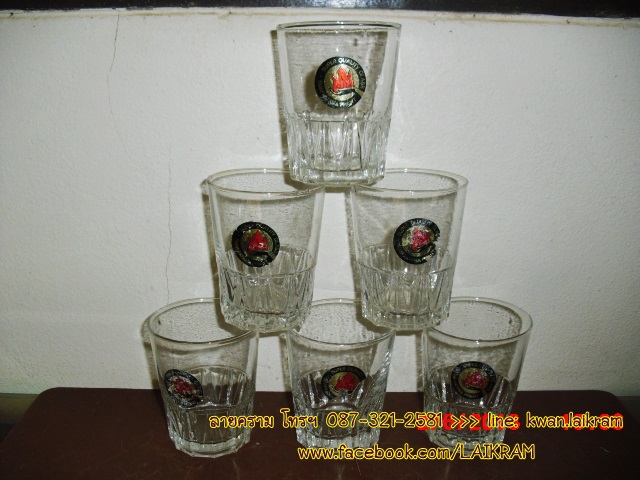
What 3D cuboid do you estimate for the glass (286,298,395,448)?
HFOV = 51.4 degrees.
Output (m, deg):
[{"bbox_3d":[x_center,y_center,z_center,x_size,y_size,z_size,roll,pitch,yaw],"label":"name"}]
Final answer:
[{"bbox_3d":[0.010,0.069,0.328,0.052,0.065,0.052,-1,17,-3],"label":"glass"}]

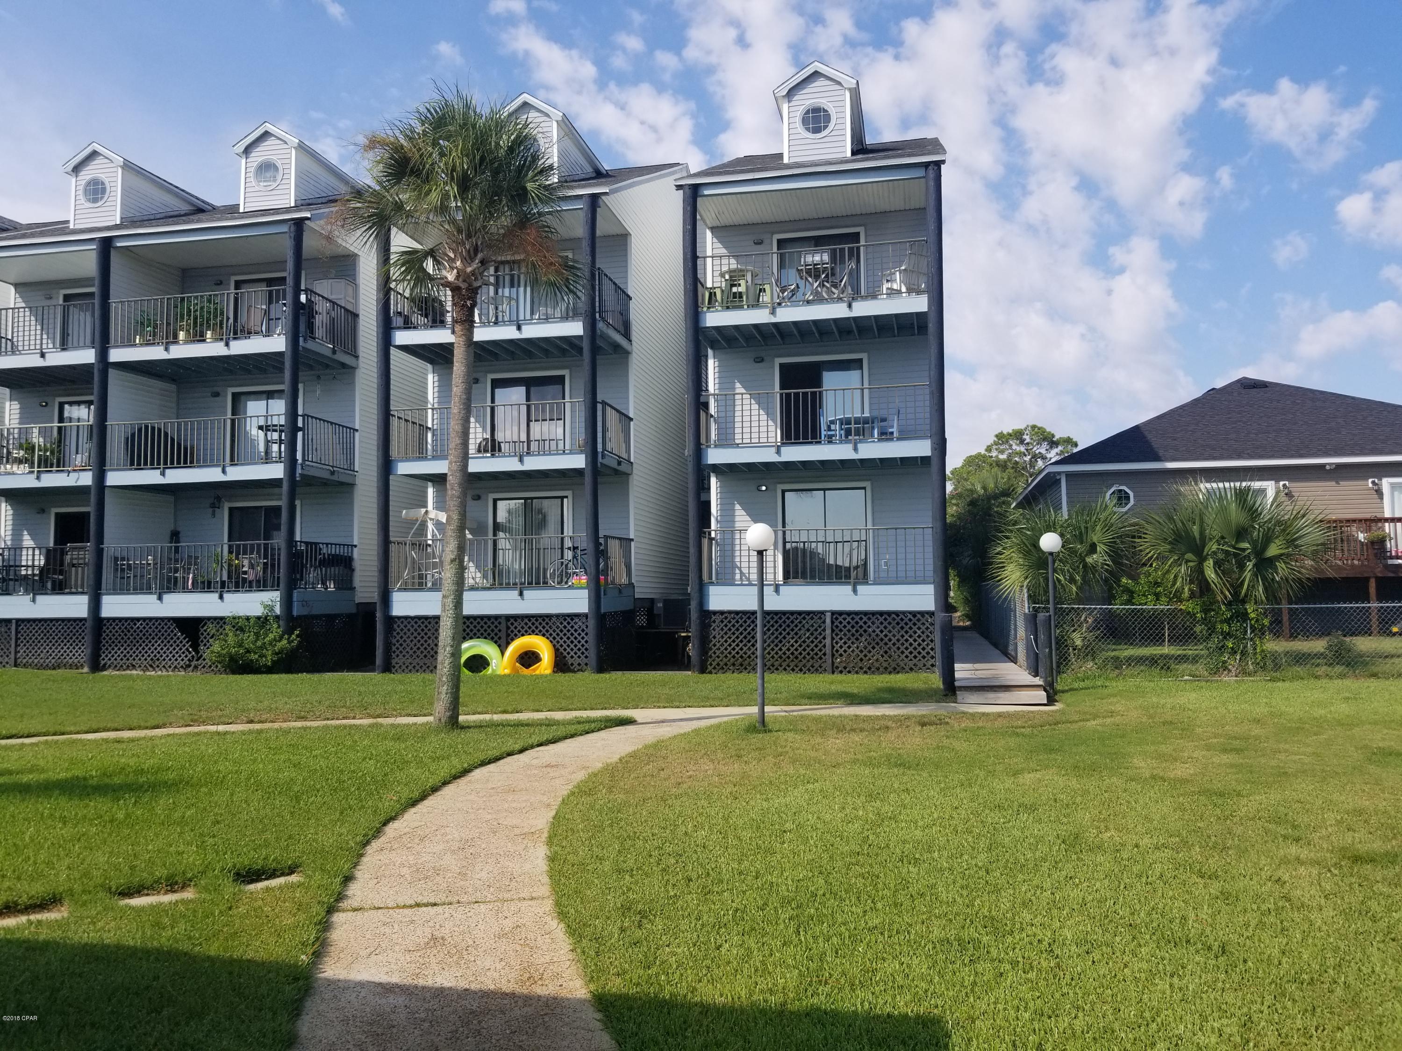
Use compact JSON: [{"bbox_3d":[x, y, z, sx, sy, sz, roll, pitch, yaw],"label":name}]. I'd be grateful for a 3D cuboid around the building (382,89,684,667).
[{"bbox_3d":[-3.116,-3.283,28.480,5.345,13.362,13.200,-1,-4,12],"label":"building"}]

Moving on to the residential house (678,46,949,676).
[{"bbox_3d":[3.486,-3.439,27.112,5.369,13.362,13.200,-1,-4,12],"label":"residential house"}]

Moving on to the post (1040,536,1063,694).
[{"bbox_3d":[5.102,1.250,15.227,0.325,2.313,0.325,-1,-4,12],"label":"post"}]

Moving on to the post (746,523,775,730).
[{"bbox_3d":[0.686,1.131,11.877,0.320,2.322,0.320,-1,-4,12],"label":"post"}]

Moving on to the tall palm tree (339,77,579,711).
[{"bbox_3d":[-2.965,-1.503,12.656,2.750,7.758,2.800,-1,-4,12],"label":"tall palm tree"}]

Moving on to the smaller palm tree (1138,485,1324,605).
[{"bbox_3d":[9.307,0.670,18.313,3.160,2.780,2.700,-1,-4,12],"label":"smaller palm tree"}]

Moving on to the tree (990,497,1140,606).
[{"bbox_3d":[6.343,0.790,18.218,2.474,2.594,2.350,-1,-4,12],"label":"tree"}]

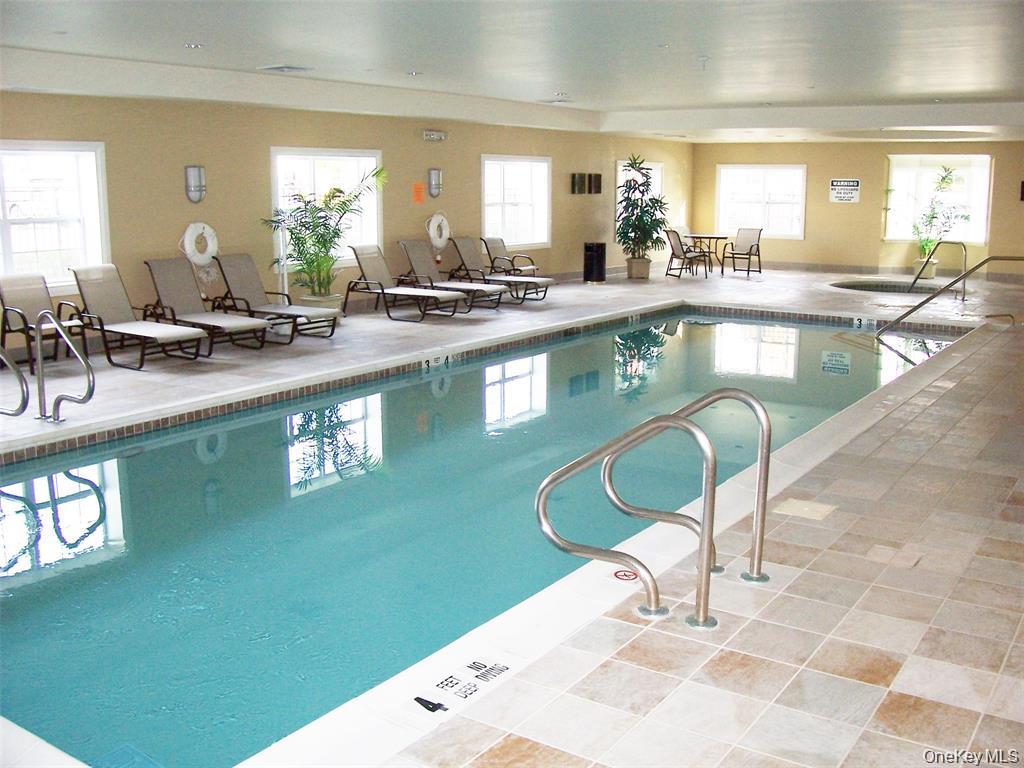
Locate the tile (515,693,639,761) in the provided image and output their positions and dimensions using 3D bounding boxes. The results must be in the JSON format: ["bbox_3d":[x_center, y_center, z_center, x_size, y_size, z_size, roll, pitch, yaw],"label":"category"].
[{"bbox_3d":[0.218,1.099,3.227,0.300,0.010,0.300,7,13,34],"label":"tile"}]

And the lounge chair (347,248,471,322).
[{"bbox_3d":[-1.426,-1.346,13.237,1.620,0.920,0.710,7,13,34],"label":"lounge chair"}]

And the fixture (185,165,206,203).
[{"bbox_3d":[-3.555,-2.252,11.337,0.122,0.408,0.235,8,13,34],"label":"fixture"}]

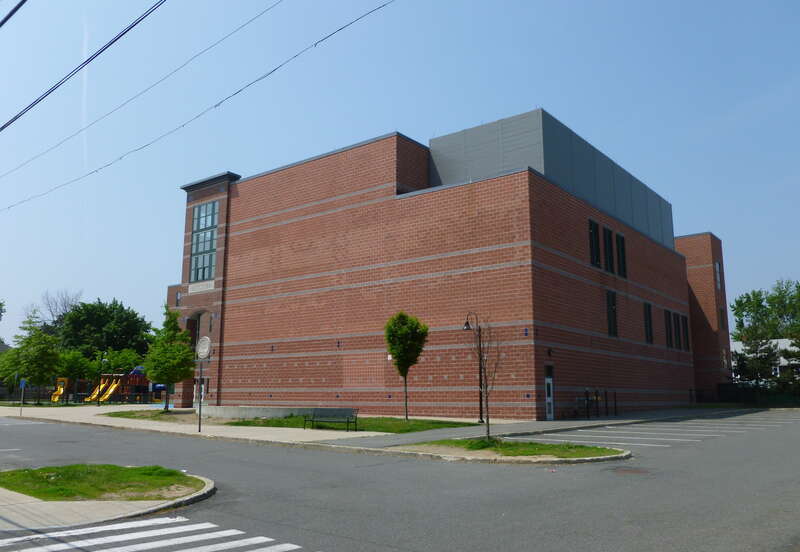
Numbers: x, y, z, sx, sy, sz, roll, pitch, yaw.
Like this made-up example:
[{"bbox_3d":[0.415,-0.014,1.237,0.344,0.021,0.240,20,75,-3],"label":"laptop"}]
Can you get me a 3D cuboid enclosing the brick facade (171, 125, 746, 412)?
[{"bbox_3d":[5.854,2.614,56.050,32.500,17.400,36.900,-8,-13,38],"label":"brick facade"}]

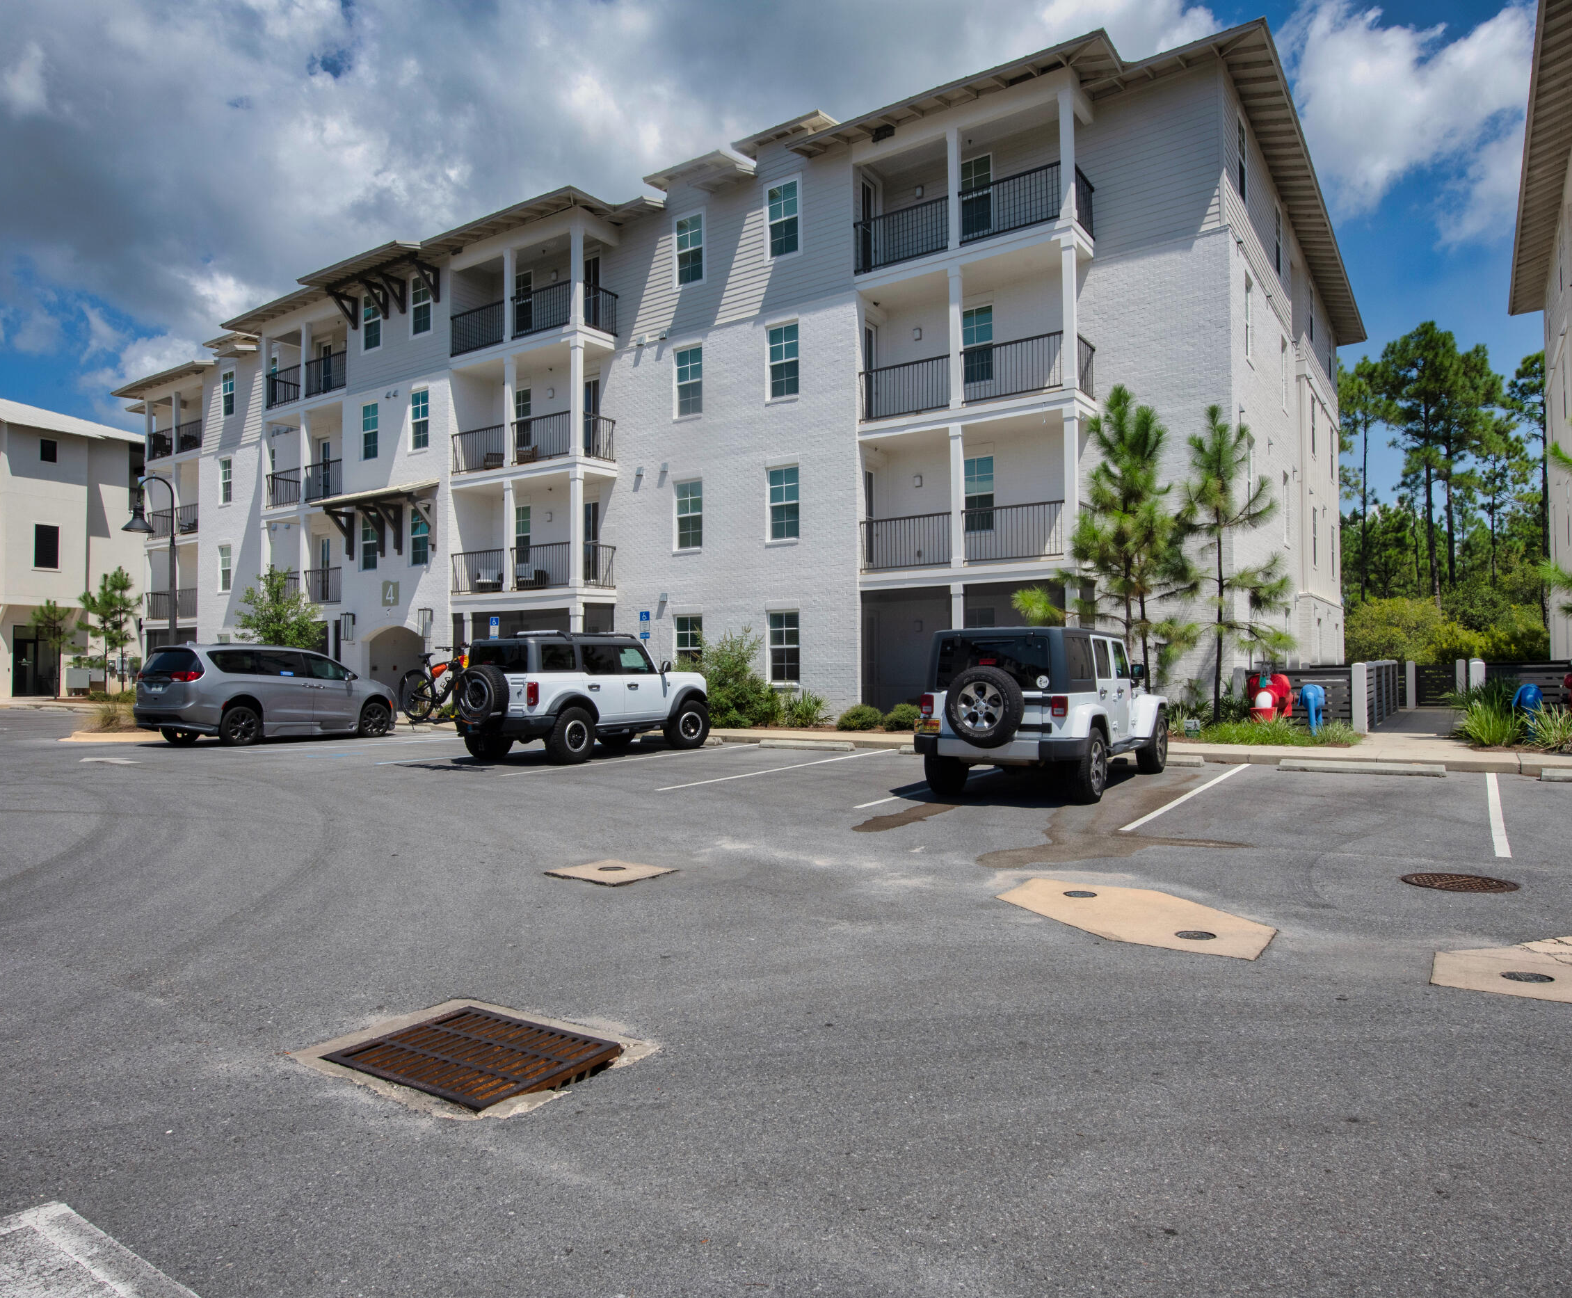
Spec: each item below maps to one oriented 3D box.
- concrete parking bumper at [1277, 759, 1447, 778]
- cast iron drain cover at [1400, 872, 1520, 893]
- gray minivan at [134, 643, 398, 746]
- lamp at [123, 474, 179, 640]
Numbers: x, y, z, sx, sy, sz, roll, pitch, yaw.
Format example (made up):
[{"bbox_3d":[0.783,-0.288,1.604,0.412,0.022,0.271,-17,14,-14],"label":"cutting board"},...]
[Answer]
[{"bbox_3d":[7.373,1.523,12.450,1.830,0.140,0.180,-1,-1,30],"label":"concrete parking bumper"},{"bbox_3d":[4.380,1.535,6.335,0.640,0.040,0.640,-1,-2,34],"label":"cast iron drain cover"},{"bbox_3d":[-10.490,0.942,20.154,2.020,1.810,5.180,-1,-1,25],"label":"gray minivan"},{"bbox_3d":[-13.343,-0.898,20.511,0.700,5.400,1.150,-1,-1,40],"label":"lamp"}]

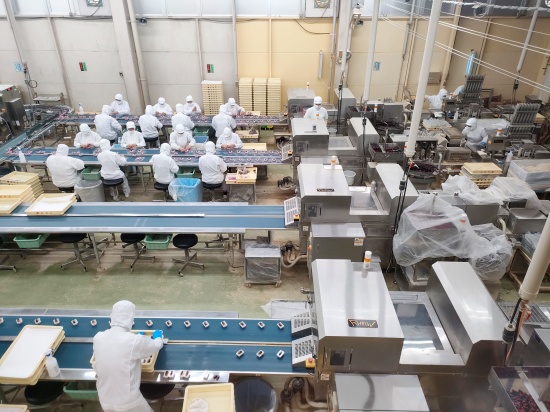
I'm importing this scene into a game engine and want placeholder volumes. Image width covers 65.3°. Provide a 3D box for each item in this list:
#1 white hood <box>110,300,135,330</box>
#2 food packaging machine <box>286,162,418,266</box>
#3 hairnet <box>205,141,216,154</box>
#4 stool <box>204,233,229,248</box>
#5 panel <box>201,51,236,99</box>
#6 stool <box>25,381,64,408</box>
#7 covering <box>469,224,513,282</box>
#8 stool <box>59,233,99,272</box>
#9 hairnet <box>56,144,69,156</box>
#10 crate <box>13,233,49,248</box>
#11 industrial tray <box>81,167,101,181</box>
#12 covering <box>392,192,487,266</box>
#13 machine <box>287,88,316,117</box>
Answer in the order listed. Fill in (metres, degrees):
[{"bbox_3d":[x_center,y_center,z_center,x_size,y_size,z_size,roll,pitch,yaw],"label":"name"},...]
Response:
[{"bbox_3d":[-1.267,0.885,3.562,0.200,0.270,0.240,3,31,4],"label":"white hood"},{"bbox_3d":[1.091,0.235,6.628,1.831,1.272,1.421,1,29,1],"label":"food packaging machine"},{"bbox_3d":[-1.093,-0.998,7.270,0.200,0.250,0.230,2,31,3],"label":"hairnet"},{"bbox_3d":[-0.872,0.398,6.733,0.440,0.480,0.440,0,30,0],"label":"stool"},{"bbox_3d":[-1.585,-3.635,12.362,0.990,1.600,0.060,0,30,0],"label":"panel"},{"bbox_3d":[-2.210,1.946,4.258,0.420,0.540,0.420,0,30,0],"label":"stool"},{"bbox_3d":[2.846,0.595,5.689,0.500,0.570,0.450,0,30,0],"label":"covering"},{"bbox_3d":[-2.969,0.644,6.473,0.420,0.560,0.420,0,30,0],"label":"stool"},{"bbox_3d":[-3.707,-0.971,7.498,0.190,0.230,0.220,8,31,13],"label":"hairnet"},{"bbox_3d":[-3.741,0.463,6.761,0.443,0.168,0.500,1,29,1],"label":"crate"},{"bbox_3d":[-3.664,-0.696,8.805,0.409,0.152,0.480,1,29,1],"label":"industrial tray"},{"bbox_3d":[2.006,0.331,5.347,0.920,0.740,0.700,0,30,0],"label":"covering"},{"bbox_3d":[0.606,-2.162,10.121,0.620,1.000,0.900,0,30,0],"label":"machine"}]

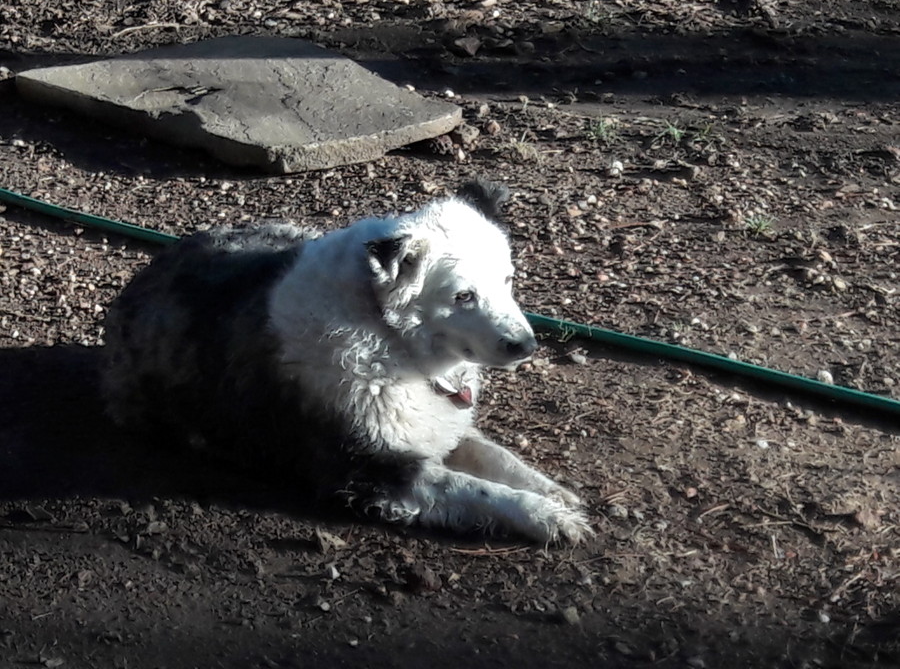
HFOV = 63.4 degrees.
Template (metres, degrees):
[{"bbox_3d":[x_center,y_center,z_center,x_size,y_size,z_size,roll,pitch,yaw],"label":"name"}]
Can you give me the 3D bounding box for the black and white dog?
[{"bbox_3d":[-0.149,-0.013,1.138,0.824,0.494,0.350,13,42,15],"label":"black and white dog"}]

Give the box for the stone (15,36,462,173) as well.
[{"bbox_3d":[-0.638,-0.804,2.393,1.411,0.093,0.751,20,44,23],"label":"stone"}]

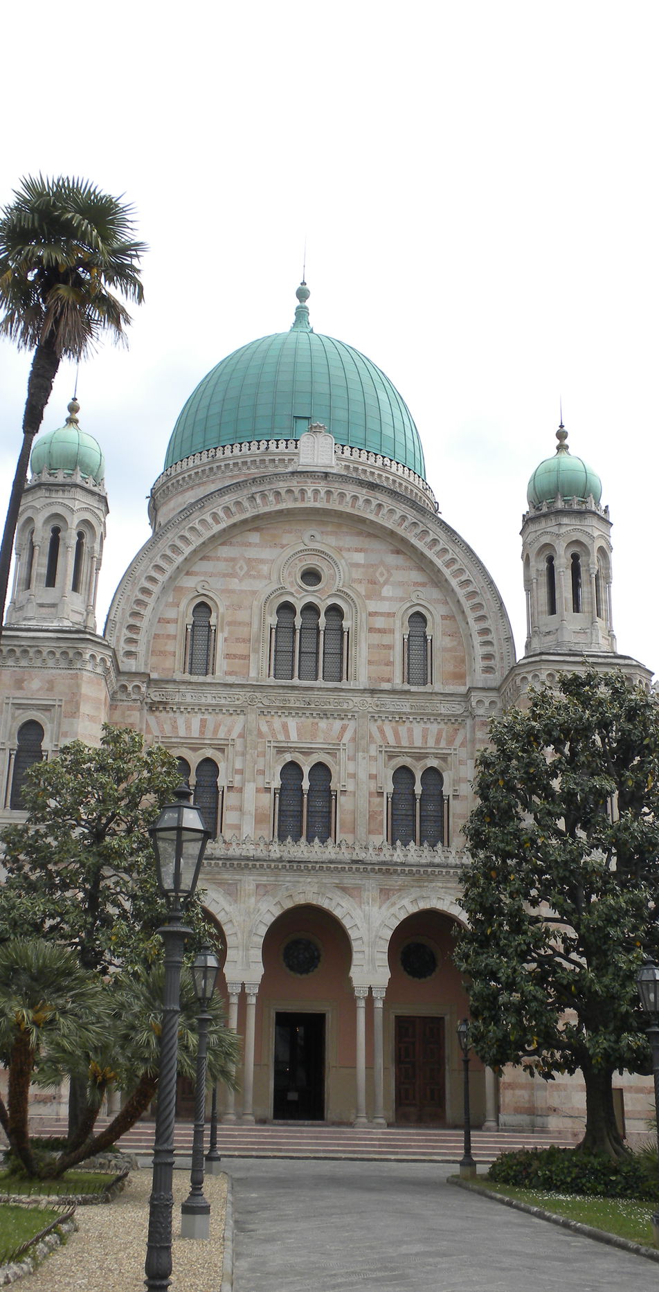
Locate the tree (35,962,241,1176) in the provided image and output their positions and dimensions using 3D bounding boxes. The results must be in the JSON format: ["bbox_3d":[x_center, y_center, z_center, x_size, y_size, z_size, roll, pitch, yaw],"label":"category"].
[{"bbox_3d":[-3.834,8.484,27.539,3.925,3.841,3.400,2,-19,-3],"label":"tree"}]

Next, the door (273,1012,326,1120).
[{"bbox_3d":[-0.942,13.300,43.712,1.662,3.256,0.200,2,-19,-3],"label":"door"}]

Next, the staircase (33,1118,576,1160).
[{"bbox_3d":[-0.740,14.267,39.685,15.461,0.900,1.800,2,-19,-3],"label":"staircase"}]

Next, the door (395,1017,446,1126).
[{"bbox_3d":[2.889,13.464,43.914,1.614,3.265,0.200,2,-19,-3],"label":"door"}]

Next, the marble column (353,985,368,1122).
[{"bbox_3d":[0.960,12.394,41.716,0.420,4.037,0.420,2,-19,-3],"label":"marble column"}]

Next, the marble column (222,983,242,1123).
[{"bbox_3d":[-2.936,12.254,41.501,0.420,4.016,0.420,2,-19,-3],"label":"marble column"}]

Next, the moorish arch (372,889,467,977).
[{"bbox_3d":[3.115,8.936,42.666,3.650,2.740,0.600,3,-18,-3],"label":"moorish arch"}]

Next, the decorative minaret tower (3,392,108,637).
[{"bbox_3d":[-9.959,-4.877,52.245,3.420,10.248,3.400,2,-20,-3],"label":"decorative minaret tower"}]

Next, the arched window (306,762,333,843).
[{"bbox_3d":[-0.346,5.370,47.360,0.916,2.750,0.300,2,-20,-3],"label":"arched window"}]

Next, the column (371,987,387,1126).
[{"bbox_3d":[1.551,12.977,43.727,0.463,4.230,0.460,2,-20,-3],"label":"column"}]

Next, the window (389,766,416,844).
[{"bbox_3d":[2.501,5.492,47.522,0.940,2.759,0.300,2,-20,-3],"label":"window"}]

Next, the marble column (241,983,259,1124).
[{"bbox_3d":[-2.361,12.128,41.212,0.410,4.050,0.410,3,-18,-3],"label":"marble column"}]

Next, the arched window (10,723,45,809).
[{"bbox_3d":[-9.598,3.759,43.771,0.979,2.900,0.300,2,-19,-3],"label":"arched window"}]

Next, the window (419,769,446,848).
[{"bbox_3d":[3.352,5.290,44.875,0.857,2.633,0.300,3,-18,-3],"label":"window"}]

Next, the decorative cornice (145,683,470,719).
[{"bbox_3d":[-0.753,1.865,46.823,10.989,0.892,0.500,2,-19,-3],"label":"decorative cornice"}]

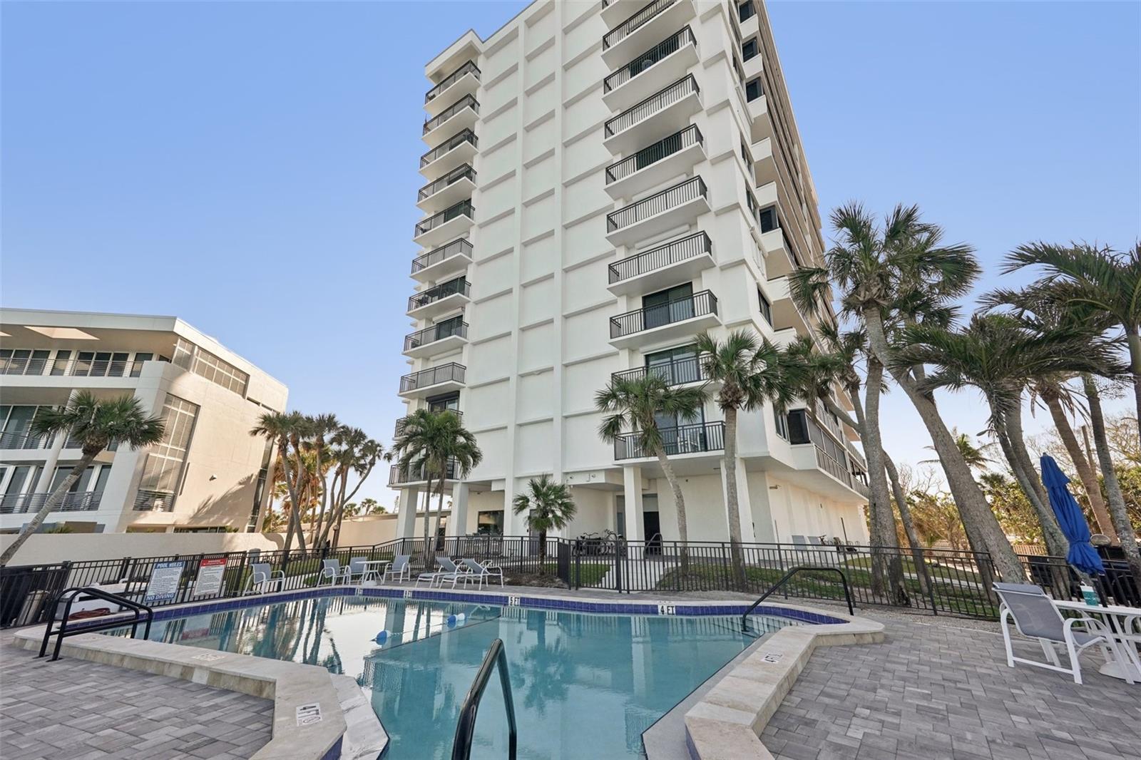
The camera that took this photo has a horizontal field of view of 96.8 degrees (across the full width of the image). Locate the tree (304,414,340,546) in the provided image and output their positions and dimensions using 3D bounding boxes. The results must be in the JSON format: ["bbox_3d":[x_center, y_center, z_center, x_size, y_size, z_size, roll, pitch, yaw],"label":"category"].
[{"bbox_3d":[-14.965,6.040,29.709,2.386,8.016,2.386,0,-16,0],"label":"tree"}]

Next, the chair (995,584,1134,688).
[{"bbox_3d":[5.369,2.764,5.617,0.800,0.880,0.700,2,-17,-5],"label":"chair"}]

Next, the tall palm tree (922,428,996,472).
[{"bbox_3d":[29.004,7.901,37.143,5.095,8.731,4.560,0,-16,0],"label":"tall palm tree"}]

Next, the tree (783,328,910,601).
[{"bbox_3d":[6.666,1.693,12.127,2.633,6.400,2.425,0,-16,0],"label":"tree"}]

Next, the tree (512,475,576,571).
[{"bbox_3d":[-0.819,4.486,15.807,1.959,2.984,1.959,0,-16,0],"label":"tree"}]

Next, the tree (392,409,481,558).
[{"bbox_3d":[-4.755,3.718,17.620,2.958,5.462,2.863,0,-16,0],"label":"tree"}]

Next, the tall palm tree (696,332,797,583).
[{"bbox_3d":[4.903,1.894,13.608,2.605,6.750,2.547,0,-16,0],"label":"tall palm tree"}]

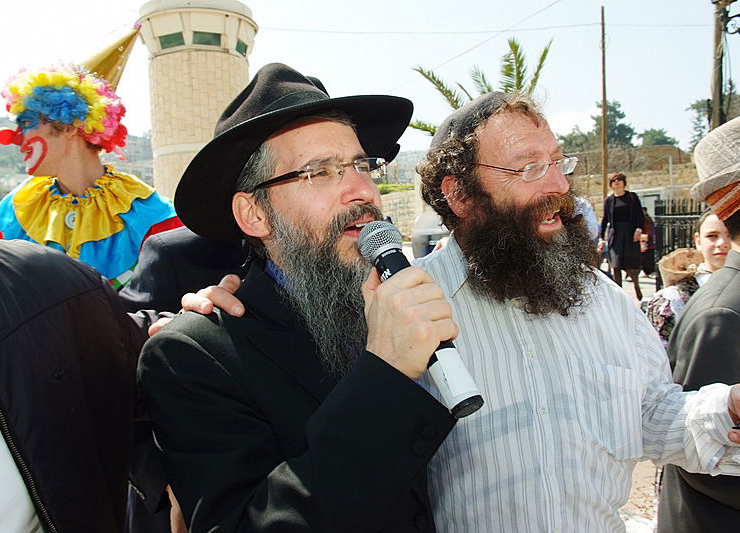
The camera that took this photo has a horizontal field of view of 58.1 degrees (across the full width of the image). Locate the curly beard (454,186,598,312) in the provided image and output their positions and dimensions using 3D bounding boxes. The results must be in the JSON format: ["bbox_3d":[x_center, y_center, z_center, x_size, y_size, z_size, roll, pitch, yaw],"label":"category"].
[{"bbox_3d":[0.225,-0.020,0.950,0.150,0.190,0.180,3,6,44],"label":"curly beard"}]

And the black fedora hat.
[{"bbox_3d":[-0.109,-0.163,0.860,0.310,0.140,0.330,-6,-22,-48],"label":"black fedora hat"}]

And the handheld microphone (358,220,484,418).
[{"bbox_3d":[0.050,0.046,0.721,0.052,0.250,0.052,-27,-30,0],"label":"handheld microphone"}]

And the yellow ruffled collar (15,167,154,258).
[{"bbox_3d":[-0.638,-0.121,1.470,0.300,0.190,0.260,-1,4,-3],"label":"yellow ruffled collar"}]

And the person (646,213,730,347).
[{"bbox_3d":[1.223,0.577,2.405,0.450,1.560,0.280,-1,4,5],"label":"person"}]

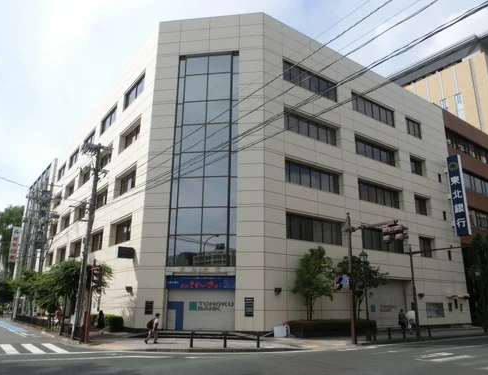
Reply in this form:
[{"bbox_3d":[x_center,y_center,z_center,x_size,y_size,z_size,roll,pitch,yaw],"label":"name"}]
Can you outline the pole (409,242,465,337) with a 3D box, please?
[{"bbox_3d":[12.582,6.650,26.380,0.300,6.165,3.900,12,-20,-34],"label":"pole"}]

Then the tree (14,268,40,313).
[{"bbox_3d":[-22.366,11.412,42.410,2.700,5.400,2.700,9,-18,-27],"label":"tree"}]

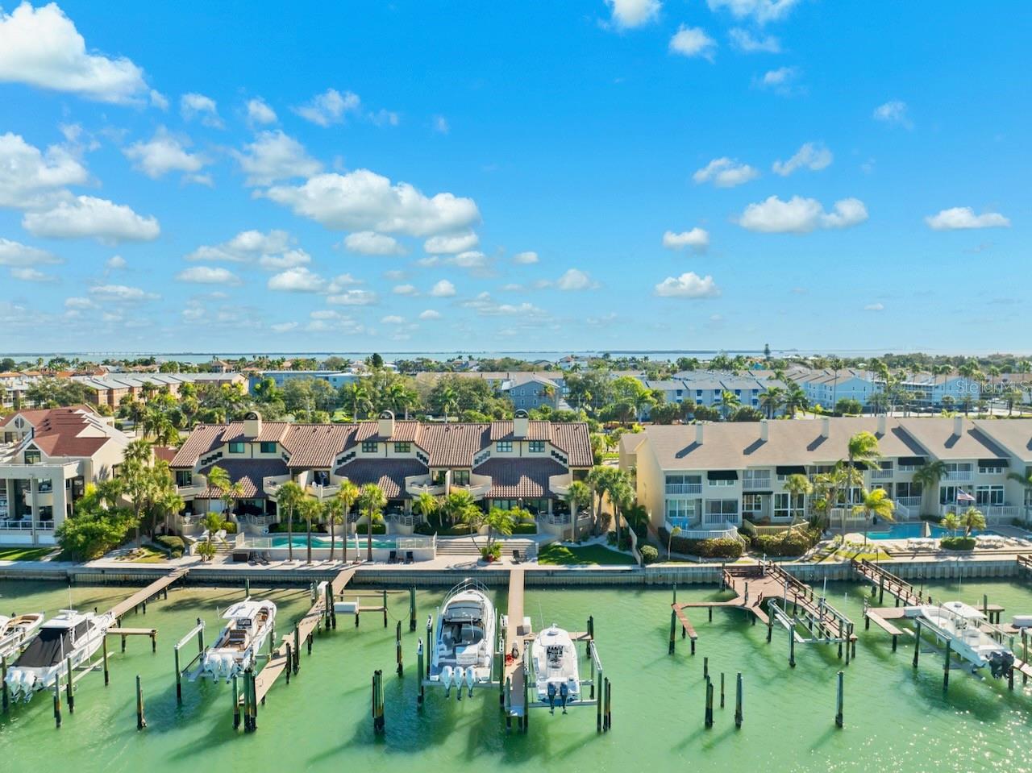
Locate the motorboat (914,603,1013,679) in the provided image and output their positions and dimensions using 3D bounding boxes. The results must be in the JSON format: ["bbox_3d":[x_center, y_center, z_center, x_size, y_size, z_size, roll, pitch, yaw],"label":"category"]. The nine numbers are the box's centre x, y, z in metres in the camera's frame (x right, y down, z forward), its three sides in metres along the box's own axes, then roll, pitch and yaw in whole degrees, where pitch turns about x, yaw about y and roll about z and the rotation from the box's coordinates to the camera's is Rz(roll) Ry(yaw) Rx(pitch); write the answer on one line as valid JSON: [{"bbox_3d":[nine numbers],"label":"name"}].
[{"bbox_3d":[29.700,16.168,47.700,2.600,3.400,7.900,0,3,0],"label":"motorboat"}]

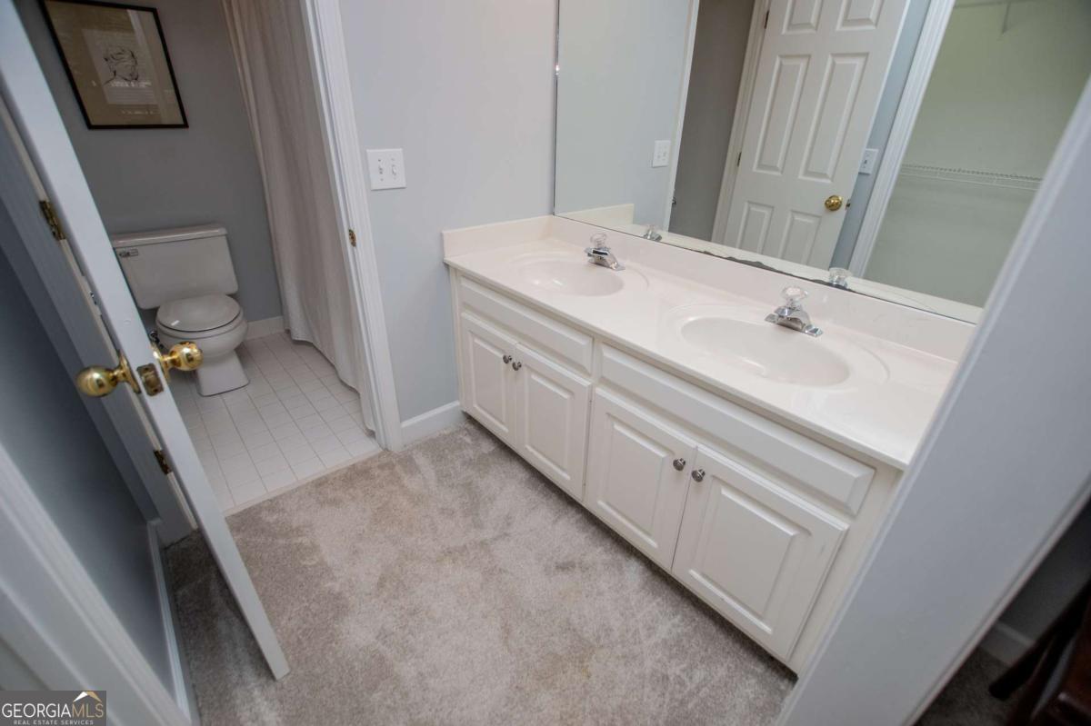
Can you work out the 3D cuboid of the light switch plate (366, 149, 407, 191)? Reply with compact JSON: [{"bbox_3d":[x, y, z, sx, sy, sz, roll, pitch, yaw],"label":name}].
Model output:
[{"bbox_3d":[-0.518,-0.636,1.489,0.121,0.124,0.008,-22,37,-37],"label":"light switch plate"}]

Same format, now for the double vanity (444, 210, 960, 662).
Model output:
[{"bbox_3d":[0.323,0.099,1.604,0.574,0.887,1.540,-22,37,-37],"label":"double vanity"}]

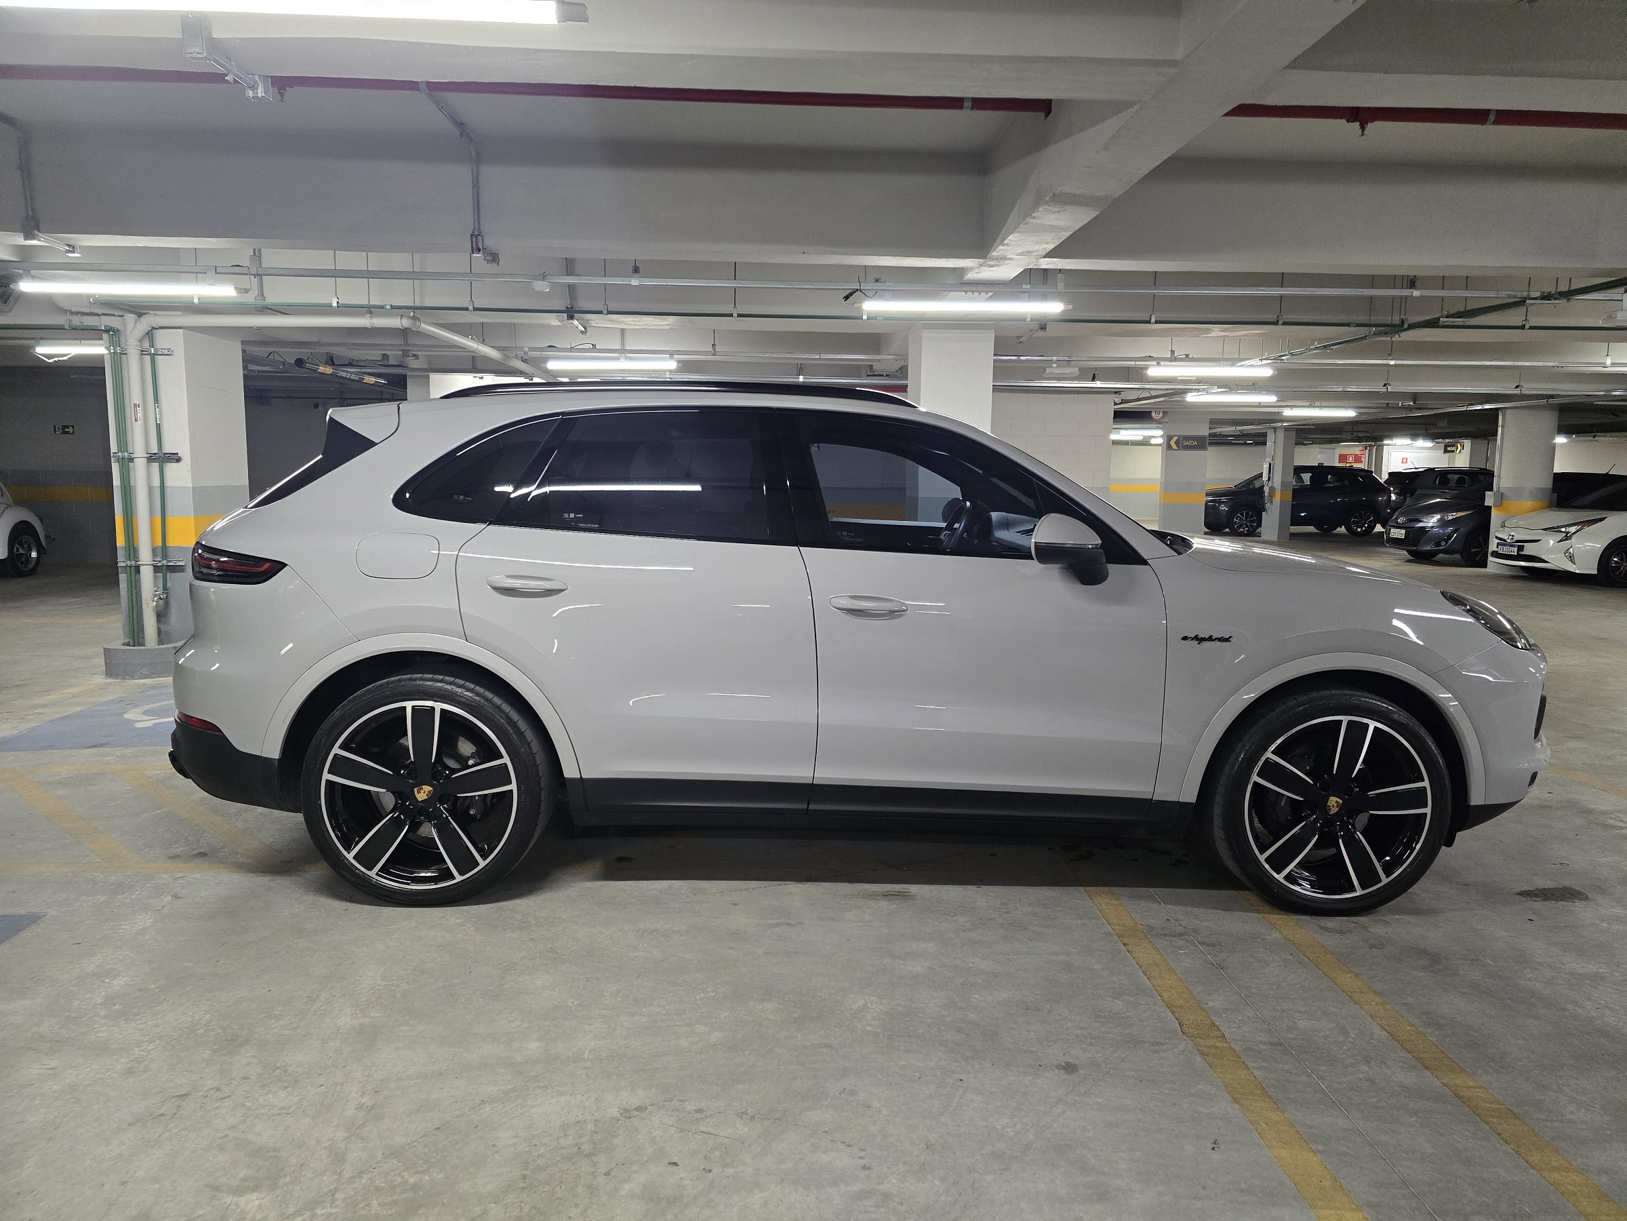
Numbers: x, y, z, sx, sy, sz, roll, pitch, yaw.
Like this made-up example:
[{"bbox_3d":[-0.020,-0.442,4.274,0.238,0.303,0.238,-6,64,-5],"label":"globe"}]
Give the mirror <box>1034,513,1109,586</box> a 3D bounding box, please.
[{"bbox_3d":[0.782,-0.188,3.301,0.170,0.200,0.250,1,8,0],"label":"mirror"}]

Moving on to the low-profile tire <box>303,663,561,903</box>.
[{"bbox_3d":[-1.234,0.565,3.526,0.737,0.737,0.305,1,8,0],"label":"low-profile tire"}]

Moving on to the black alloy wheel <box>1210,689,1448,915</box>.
[{"bbox_3d":[1.660,0.604,3.546,0.737,0.737,0.280,1,8,0],"label":"black alloy wheel"}]

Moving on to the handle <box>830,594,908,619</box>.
[{"bbox_3d":[0.172,-0.014,3.361,0.235,0.072,0.065,1,8,0],"label":"handle"}]

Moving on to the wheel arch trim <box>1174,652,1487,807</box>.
[{"bbox_3d":[1.650,0.378,3.440,0.965,0.485,0.120,1,7,-1],"label":"wheel arch trim"}]

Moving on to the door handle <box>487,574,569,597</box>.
[{"bbox_3d":[-0.877,-0.078,3.324,0.260,0.062,0.055,1,7,-1],"label":"door handle"}]

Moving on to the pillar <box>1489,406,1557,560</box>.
[{"bbox_3d":[10.532,-1.797,16.050,0.700,2.420,0.700,1,8,-2],"label":"pillar"}]

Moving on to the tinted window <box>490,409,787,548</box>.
[{"bbox_3d":[-0.532,-0.438,3.487,0.922,0.469,0.090,1,-16,0],"label":"tinted window"}]

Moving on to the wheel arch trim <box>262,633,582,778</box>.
[{"bbox_3d":[-1.228,0.297,3.389,1.014,0.455,0.110,1,8,0],"label":"wheel arch trim"}]

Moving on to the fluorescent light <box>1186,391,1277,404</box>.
[{"bbox_3d":[5.651,-2.875,14.600,1.240,0.090,0.100,1,8,-2],"label":"fluorescent light"}]

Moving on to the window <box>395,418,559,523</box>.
[{"bbox_3d":[-1.089,-0.458,3.496,0.499,0.375,0.090,1,-18,0],"label":"window"}]

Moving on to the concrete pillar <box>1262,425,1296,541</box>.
[{"bbox_3d":[9.888,-2.698,22.900,0.250,2.420,0.700,0,7,-3],"label":"concrete pillar"}]

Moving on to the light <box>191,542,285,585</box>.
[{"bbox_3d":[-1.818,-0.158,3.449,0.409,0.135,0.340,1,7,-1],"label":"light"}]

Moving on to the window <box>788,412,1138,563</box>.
[{"bbox_3d":[0.481,-0.403,3.498,1.121,0.505,0.100,1,-14,0],"label":"window"}]

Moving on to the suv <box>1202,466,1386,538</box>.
[{"bbox_3d":[10.956,-2.566,25.135,4.460,1.620,1.825,0,7,-3],"label":"suv"}]

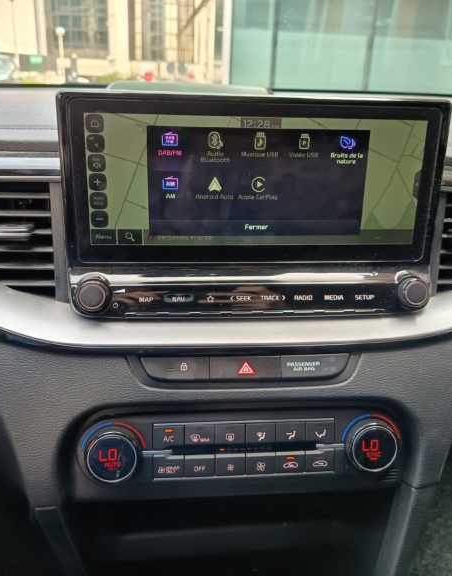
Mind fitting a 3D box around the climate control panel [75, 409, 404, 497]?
[{"bbox_3d":[0.015,0.135,0.445,0.270,0.063,0.030,-1,3,-6],"label":"climate control panel"}]

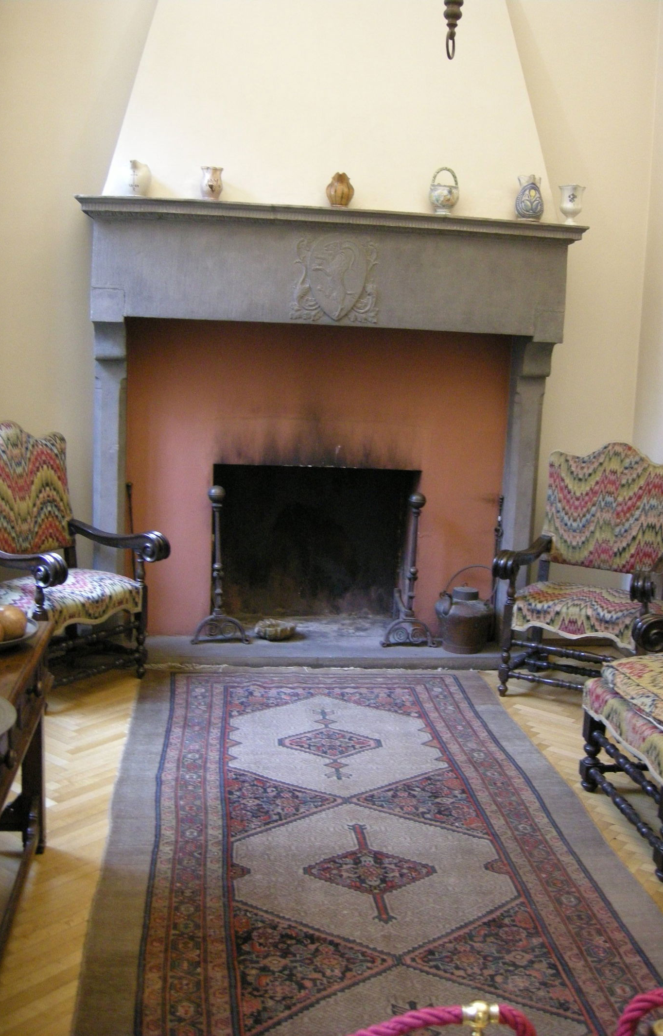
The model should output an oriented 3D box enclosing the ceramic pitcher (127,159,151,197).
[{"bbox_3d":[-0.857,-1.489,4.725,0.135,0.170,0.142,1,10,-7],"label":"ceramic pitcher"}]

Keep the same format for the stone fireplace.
[{"bbox_3d":[-0.043,-0.369,5.222,2.290,2.114,0.560,1,10,-7],"label":"stone fireplace"}]

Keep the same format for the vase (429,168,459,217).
[{"bbox_3d":[0.511,-1.482,4.891,0.136,0.220,0.129,1,10,-7],"label":"vase"}]

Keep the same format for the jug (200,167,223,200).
[{"bbox_3d":[-0.528,-1.479,4.764,0.100,0.152,0.100,1,10,-7],"label":"jug"}]

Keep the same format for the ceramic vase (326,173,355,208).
[{"bbox_3d":[0.038,-1.470,4.834,0.131,0.158,0.131,1,10,-7],"label":"ceramic vase"}]

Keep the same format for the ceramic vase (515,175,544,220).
[{"bbox_3d":[0.908,-1.468,4.944,0.134,0.217,0.140,1,10,-7],"label":"ceramic vase"}]

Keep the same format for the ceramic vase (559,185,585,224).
[{"bbox_3d":[1.110,-1.446,4.975,0.123,0.191,0.123,1,10,-7],"label":"ceramic vase"}]

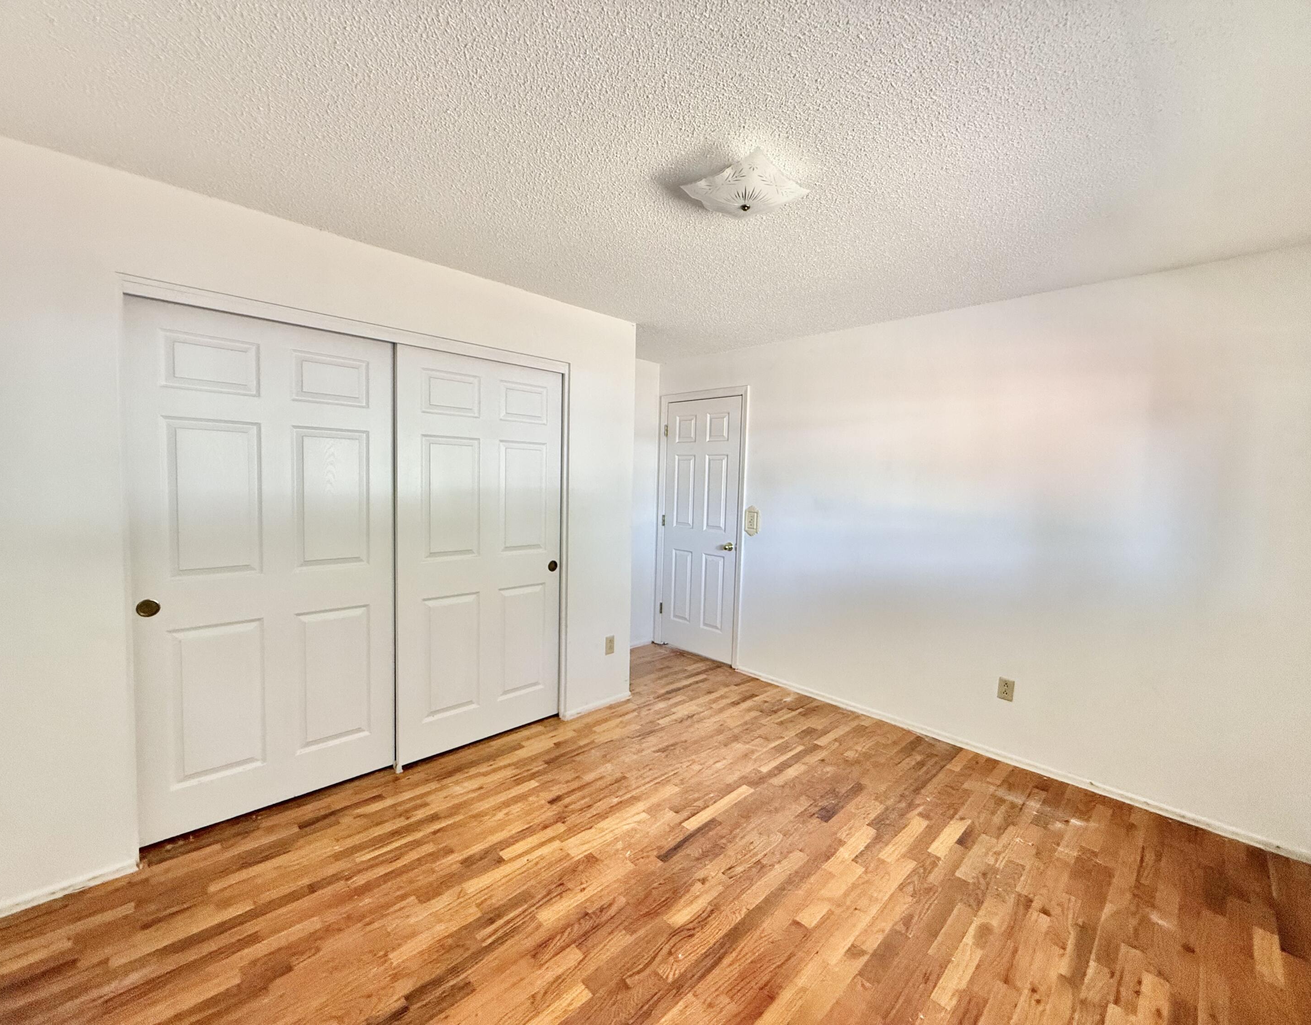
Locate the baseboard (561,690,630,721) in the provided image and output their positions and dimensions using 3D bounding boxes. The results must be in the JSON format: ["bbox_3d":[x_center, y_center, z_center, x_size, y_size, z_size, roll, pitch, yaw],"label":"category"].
[{"bbox_3d":[-0.364,1.208,3.465,0.560,0.045,0.020,-2,5,-44],"label":"baseboard"}]

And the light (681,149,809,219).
[{"bbox_3d":[0.291,-1.022,1.770,0.305,0.115,0.305,-2,5,-44],"label":"light"}]

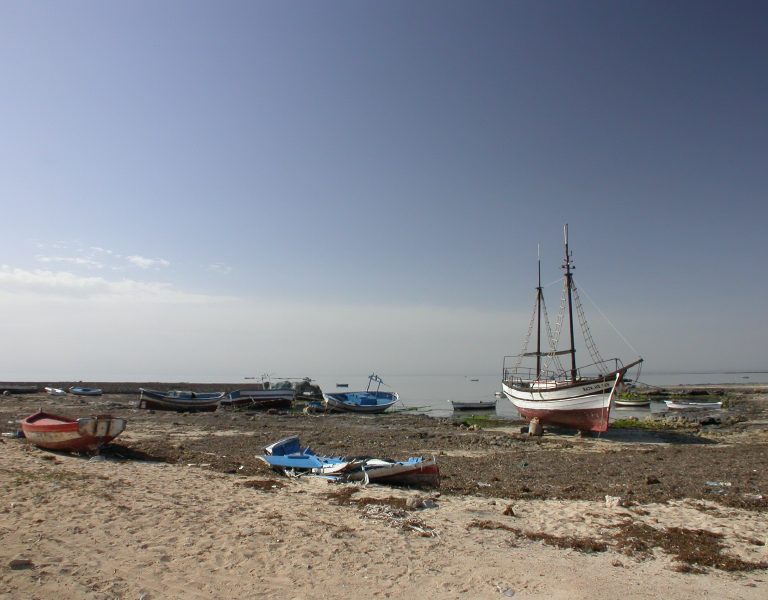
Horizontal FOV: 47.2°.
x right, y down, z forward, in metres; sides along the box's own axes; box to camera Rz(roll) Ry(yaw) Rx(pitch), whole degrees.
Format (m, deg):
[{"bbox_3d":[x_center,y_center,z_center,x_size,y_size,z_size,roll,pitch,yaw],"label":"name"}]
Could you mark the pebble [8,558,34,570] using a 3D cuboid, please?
[{"bbox_3d":[-3.231,2.362,7.827,0.220,0.090,0.150,0,-5,0],"label":"pebble"}]

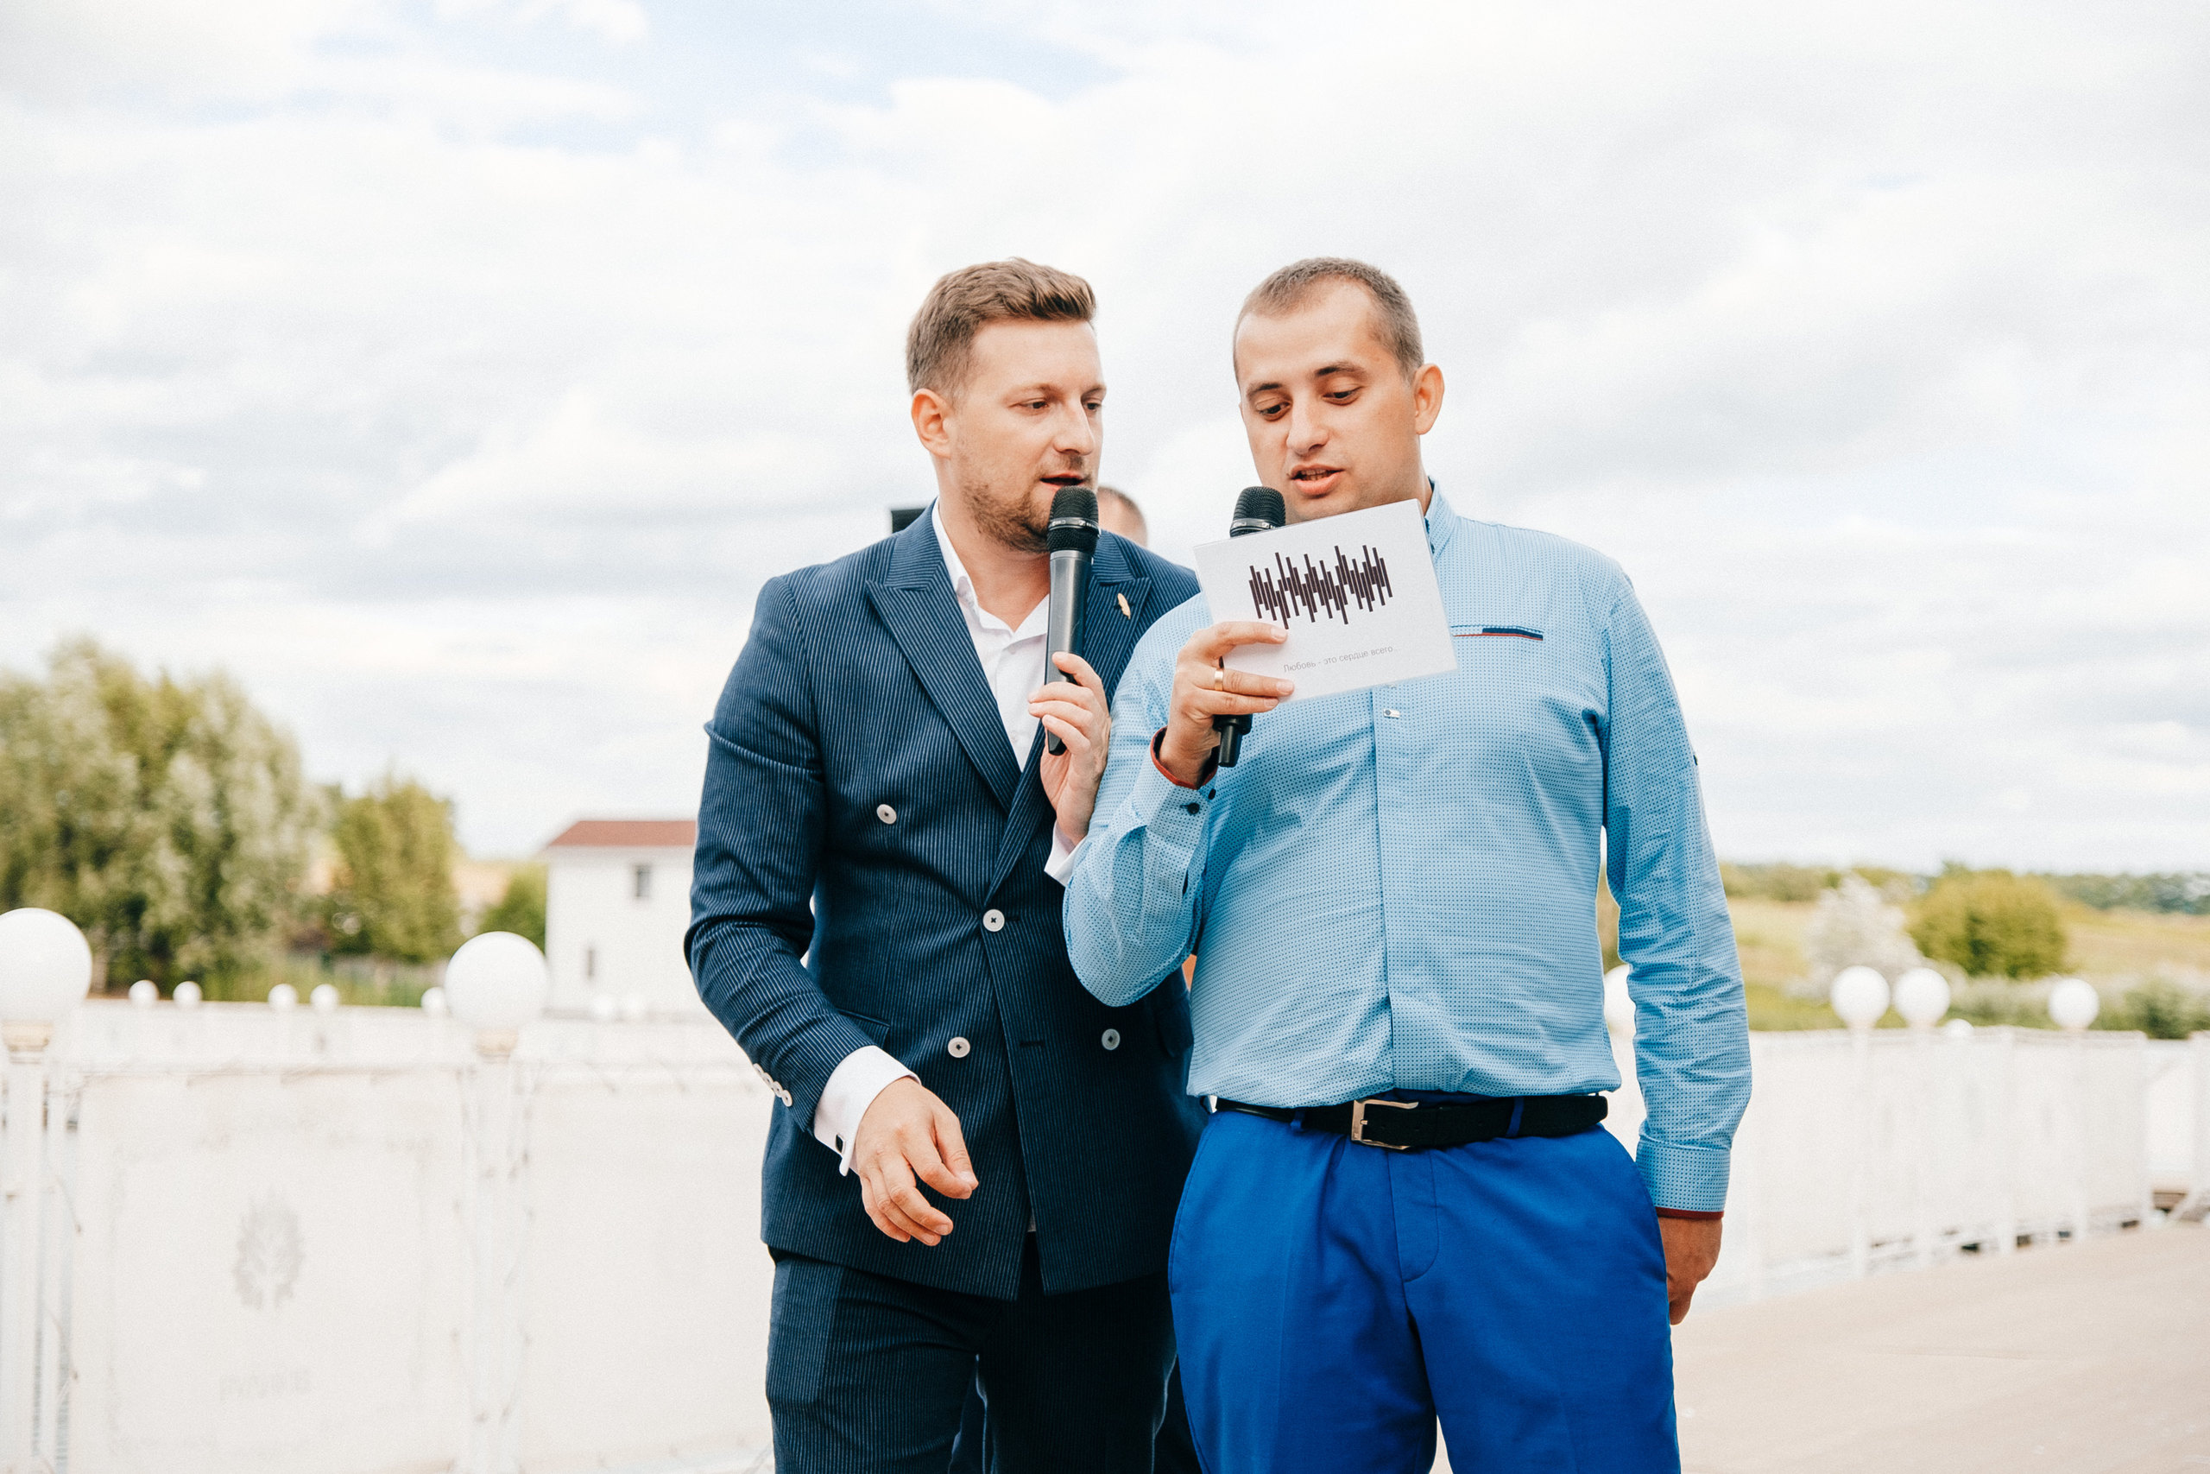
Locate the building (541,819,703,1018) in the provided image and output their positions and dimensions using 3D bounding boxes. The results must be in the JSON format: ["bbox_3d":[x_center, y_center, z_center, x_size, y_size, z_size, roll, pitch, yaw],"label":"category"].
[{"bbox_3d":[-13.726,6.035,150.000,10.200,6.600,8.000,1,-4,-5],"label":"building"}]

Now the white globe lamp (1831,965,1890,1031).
[{"bbox_3d":[3.203,1.102,19.000,0.250,0.265,0.250,1,-4,0],"label":"white globe lamp"}]

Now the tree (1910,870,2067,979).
[{"bbox_3d":[30.547,6.505,155.000,5.400,4.000,5.200,0,-4,11],"label":"tree"}]

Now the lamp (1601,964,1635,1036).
[{"bbox_3d":[2.085,1.040,17.800,0.270,0.285,0.270,0,-4,7],"label":"lamp"}]

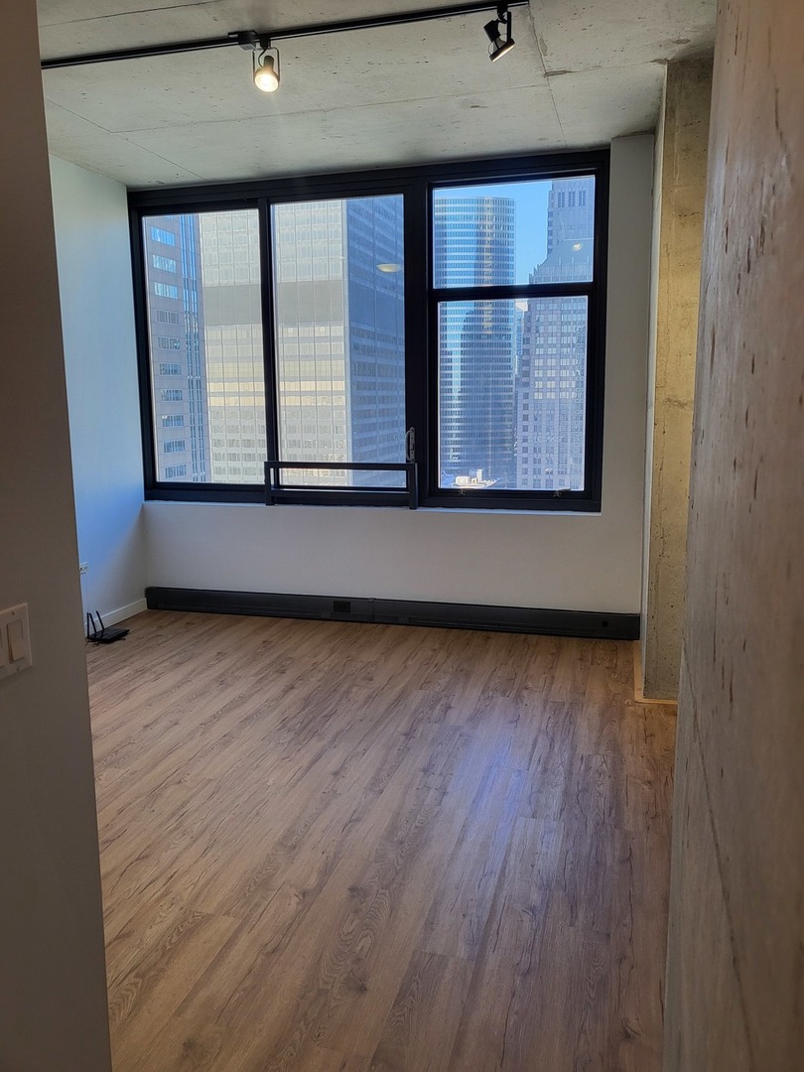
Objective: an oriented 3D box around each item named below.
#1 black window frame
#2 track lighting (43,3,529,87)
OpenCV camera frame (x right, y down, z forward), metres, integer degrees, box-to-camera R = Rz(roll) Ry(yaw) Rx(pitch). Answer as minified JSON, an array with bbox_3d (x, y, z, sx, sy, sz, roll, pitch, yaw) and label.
[{"bbox_3d":[-0.318,-1.297,5.421,3.277,2.191,0.128,2,9,15],"label":"black window frame"},{"bbox_3d":[-0.659,-2.005,3.415,2.357,0.237,0.142,2,9,15],"label":"track lighting"}]

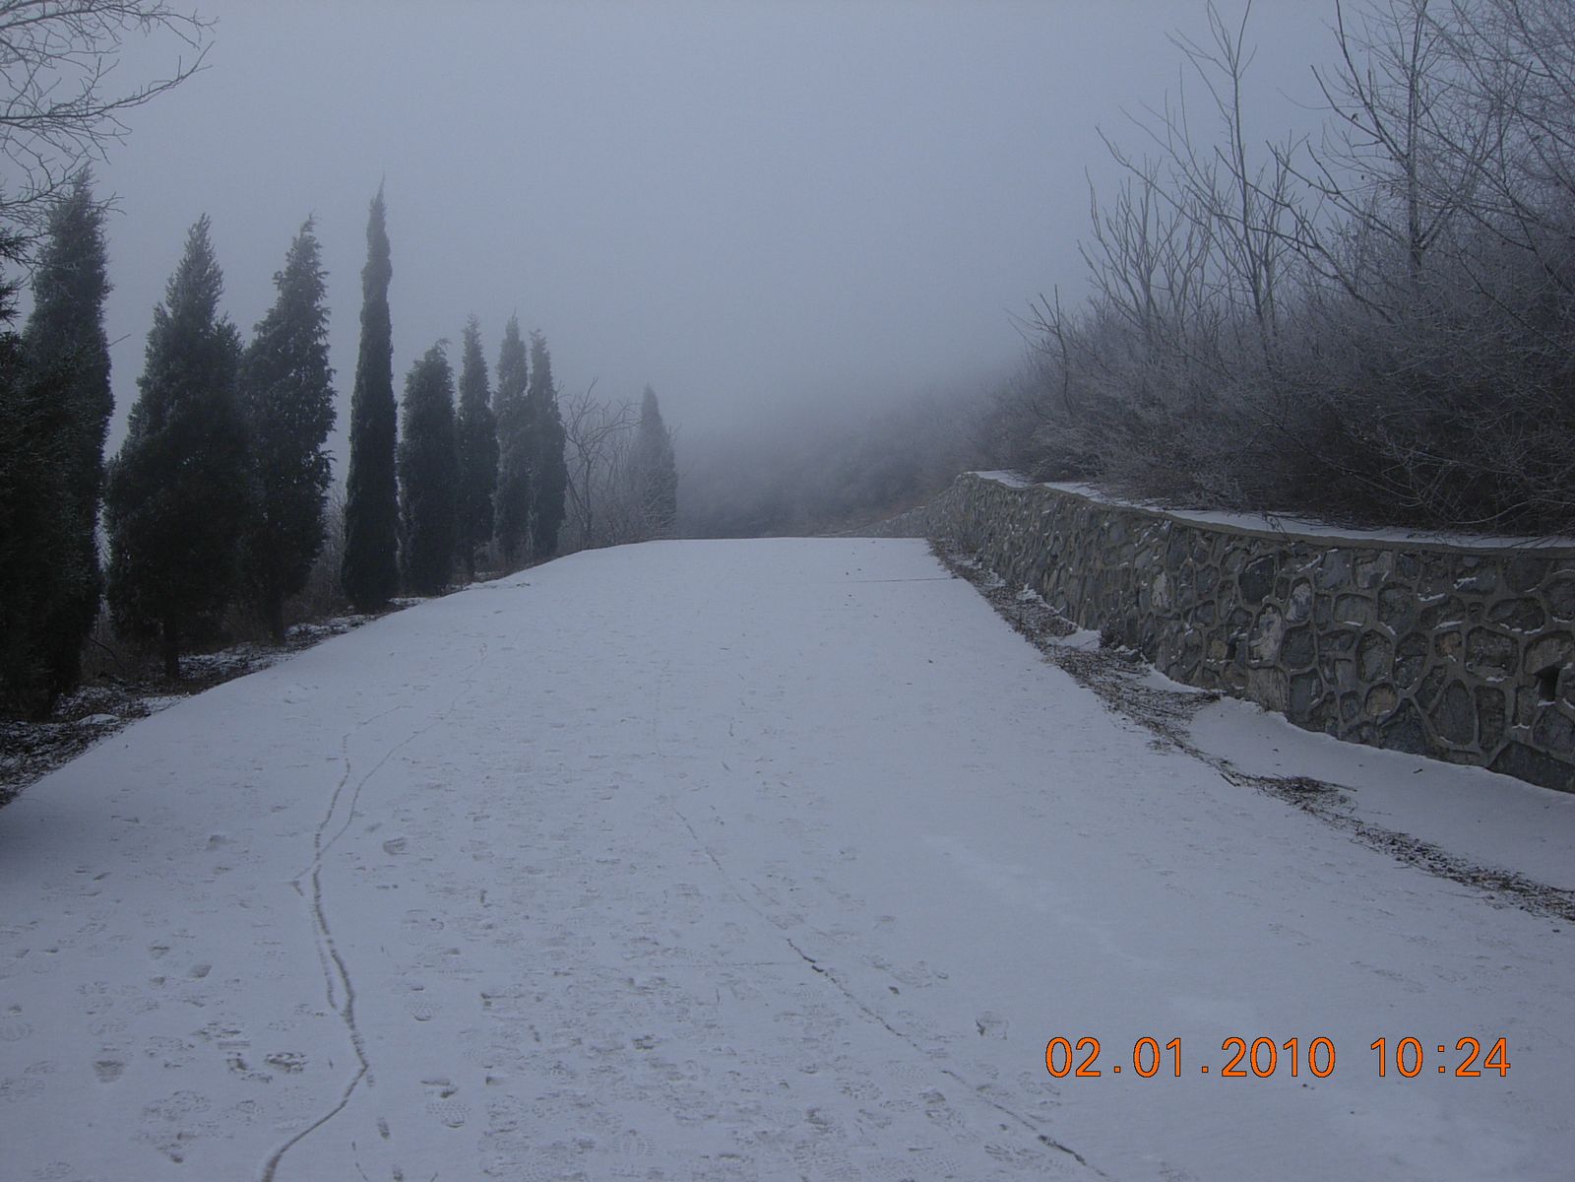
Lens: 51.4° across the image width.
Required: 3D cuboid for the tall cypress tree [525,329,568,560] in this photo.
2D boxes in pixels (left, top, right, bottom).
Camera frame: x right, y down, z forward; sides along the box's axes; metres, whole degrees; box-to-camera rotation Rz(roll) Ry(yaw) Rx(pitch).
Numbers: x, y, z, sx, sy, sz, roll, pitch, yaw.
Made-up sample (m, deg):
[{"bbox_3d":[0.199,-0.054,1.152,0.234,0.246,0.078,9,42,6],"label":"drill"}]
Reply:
[{"bbox_3d":[-3.362,-2.021,22.800,0.640,3.250,0.640,0,2,0],"label":"tall cypress tree"}]

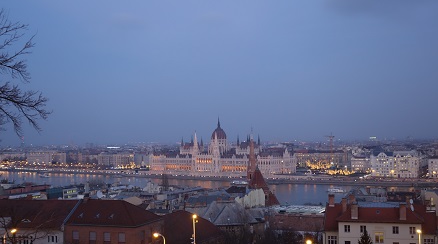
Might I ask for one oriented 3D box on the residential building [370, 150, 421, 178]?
[{"bbox_3d":[258.248,60.319,874.360,67.000,39.000,35.000,-1,-2,20],"label":"residential building"}]

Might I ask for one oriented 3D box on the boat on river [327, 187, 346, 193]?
[{"bbox_3d":[138.212,80.160,697.814,21.000,5.000,5.300,-2,-2,30],"label":"boat on river"}]

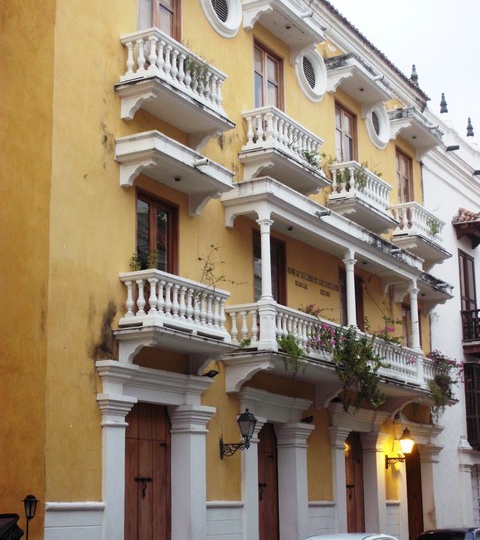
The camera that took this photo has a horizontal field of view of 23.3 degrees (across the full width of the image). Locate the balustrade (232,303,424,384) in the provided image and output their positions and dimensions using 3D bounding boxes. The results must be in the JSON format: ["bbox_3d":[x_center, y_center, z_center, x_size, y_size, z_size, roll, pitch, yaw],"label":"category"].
[{"bbox_3d":[2.258,1.811,24.174,0.948,0.865,9.425,-7,-13,27],"label":"balustrade"}]

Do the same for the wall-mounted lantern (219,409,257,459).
[{"bbox_3d":[-0.032,2.956,20.908,0.670,0.900,0.270,-7,-13,26],"label":"wall-mounted lantern"}]

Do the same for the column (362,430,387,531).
[{"bbox_3d":[3.073,5.385,26.130,0.515,3.306,0.659,-7,-13,27],"label":"column"}]

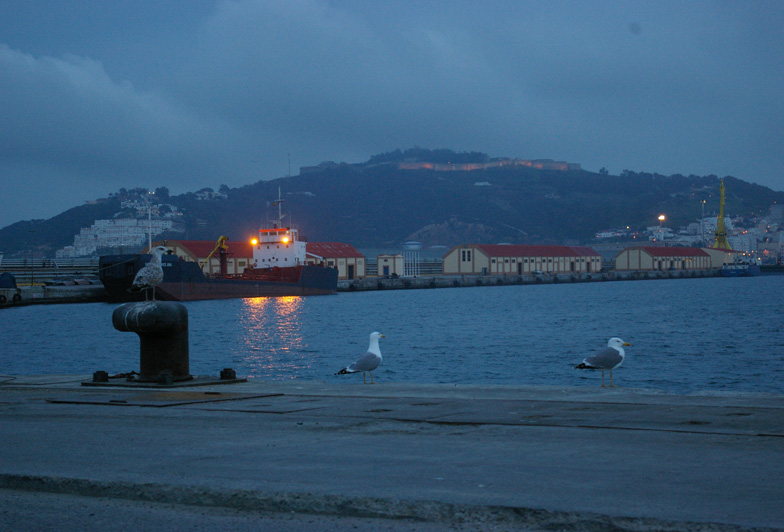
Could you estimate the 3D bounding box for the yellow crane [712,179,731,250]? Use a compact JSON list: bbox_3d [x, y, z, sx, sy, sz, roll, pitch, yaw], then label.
[{"bbox_3d":[156.110,-20.311,860.000,11.000,42.000,13.000,-1,0,24],"label":"yellow crane"}]

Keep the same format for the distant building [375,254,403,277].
[{"bbox_3d":[-0.233,0.070,498.931,4.900,5.800,6.400,-1,0,24],"label":"distant building"}]

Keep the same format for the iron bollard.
[{"bbox_3d":[-2.208,0.695,16.750,0.680,0.750,0.600,-1,0,35],"label":"iron bollard"}]

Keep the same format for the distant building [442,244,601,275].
[{"bbox_3d":[43.441,-1.882,581.861,14.600,8.900,107.000,-1,0,24],"label":"distant building"}]

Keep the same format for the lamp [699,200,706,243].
[{"bbox_3d":[143.253,-14.764,840.000,1.500,31.000,2.500,-1,0,24],"label":"lamp"}]

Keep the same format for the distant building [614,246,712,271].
[{"bbox_3d":[109.752,-2.660,731.069,14.700,8.600,87.000,-1,0,24],"label":"distant building"}]

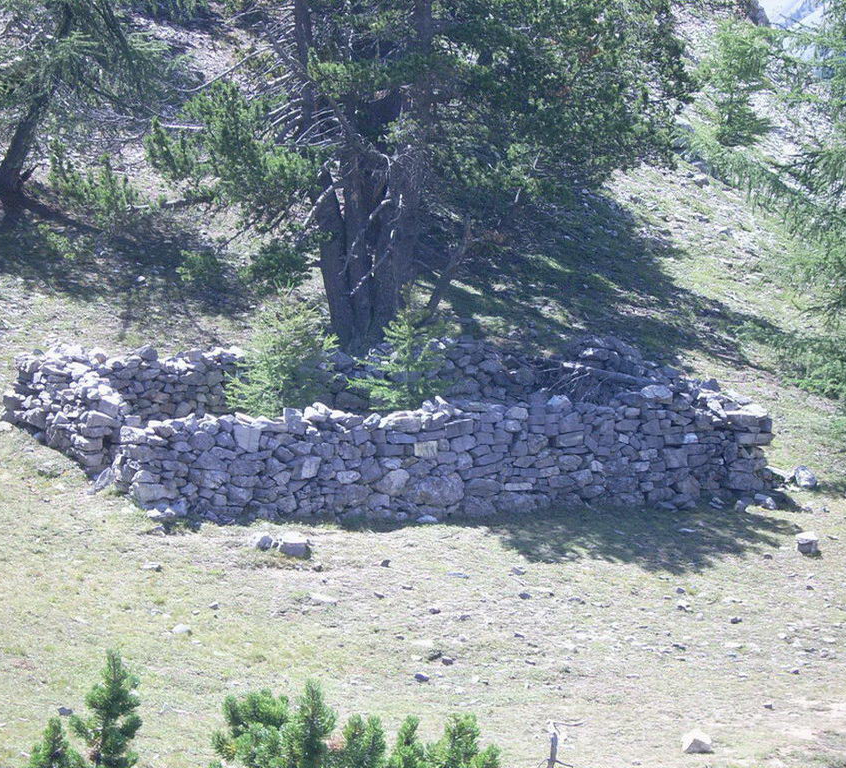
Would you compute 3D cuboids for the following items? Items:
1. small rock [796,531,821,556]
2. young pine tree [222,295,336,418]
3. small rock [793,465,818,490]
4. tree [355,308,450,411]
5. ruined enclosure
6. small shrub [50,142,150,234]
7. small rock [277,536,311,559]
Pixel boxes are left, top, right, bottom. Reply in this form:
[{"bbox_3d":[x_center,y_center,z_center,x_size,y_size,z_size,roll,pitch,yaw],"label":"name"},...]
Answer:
[{"bbox_3d":[4.520,1.870,38.500,0.290,0.250,0.270,0,8,0],"label":"small rock"},{"bbox_3d":[-1.870,-0.099,43.400,1.480,2.150,1.450,0,8,0],"label":"young pine tree"},{"bbox_3d":[4.869,1.190,41.800,0.300,0.300,0.280,0,8,0],"label":"small rock"},{"bbox_3d":[-0.271,-0.020,43.400,1.240,1.900,1.200,0,8,0],"label":"tree"},{"bbox_3d":[-0.720,0.428,43.750,9.000,1.400,6.600,-2,8,-12],"label":"ruined enclosure"},{"bbox_3d":[-5.517,-3.334,56.000,1.700,1.450,1.400,0,8,0],"label":"small shrub"},{"bbox_3d":[-1.507,1.905,38.500,0.380,0.240,0.320,0,8,0],"label":"small rock"}]

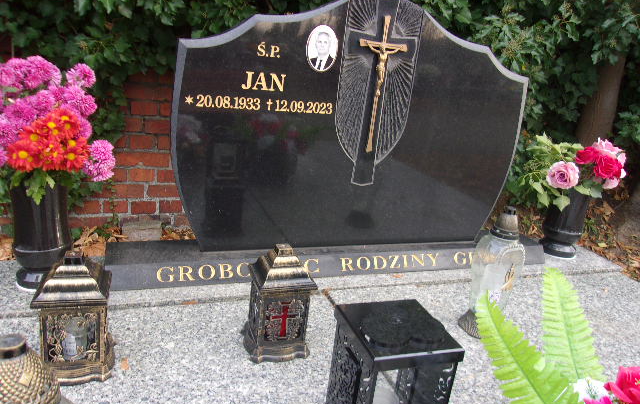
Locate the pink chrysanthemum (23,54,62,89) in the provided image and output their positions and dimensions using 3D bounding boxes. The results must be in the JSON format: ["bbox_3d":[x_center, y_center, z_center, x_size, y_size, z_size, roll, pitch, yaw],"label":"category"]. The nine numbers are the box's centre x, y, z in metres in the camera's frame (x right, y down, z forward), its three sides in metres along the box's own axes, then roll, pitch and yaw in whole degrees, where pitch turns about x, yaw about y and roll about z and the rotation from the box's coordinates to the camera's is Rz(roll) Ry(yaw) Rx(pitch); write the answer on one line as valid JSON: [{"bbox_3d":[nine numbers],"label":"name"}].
[{"bbox_3d":[-0.620,-0.291,1.109,0.084,0.075,0.068,-3,20,-28],"label":"pink chrysanthemum"}]

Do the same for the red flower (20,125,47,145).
[{"bbox_3d":[-0.689,-0.162,1.201,0.065,0.056,0.040,-4,20,-29],"label":"red flower"}]

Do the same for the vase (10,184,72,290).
[{"bbox_3d":[-0.734,0.074,1.316,0.157,0.282,0.157,0,18,-20],"label":"vase"}]

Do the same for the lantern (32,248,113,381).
[{"bbox_3d":[-0.481,0.220,0.986,0.126,0.252,0.126,0,18,-18],"label":"lantern"}]

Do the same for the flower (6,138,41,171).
[{"bbox_3d":[-0.708,-0.113,1.192,0.079,0.074,0.043,-4,20,-30],"label":"flower"}]

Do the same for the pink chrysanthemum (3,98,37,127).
[{"bbox_3d":[-0.650,-0.194,1.078,0.071,0.060,0.053,-4,20,-30],"label":"pink chrysanthemum"}]

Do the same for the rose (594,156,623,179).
[{"bbox_3d":[1.035,-0.124,1.792,0.098,0.077,0.067,16,20,28],"label":"rose"}]

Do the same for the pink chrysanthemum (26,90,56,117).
[{"bbox_3d":[-0.616,-0.218,1.102,0.066,0.057,0.050,-3,20,-29],"label":"pink chrysanthemum"}]

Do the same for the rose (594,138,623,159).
[{"bbox_3d":[1.022,-0.186,1.769,0.099,0.085,0.089,16,19,28],"label":"rose"}]

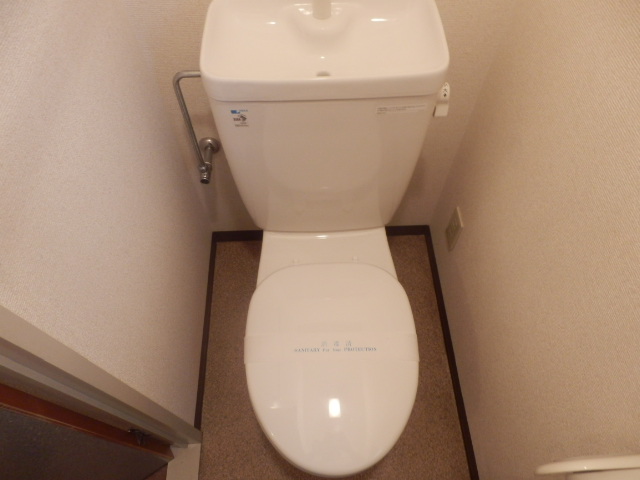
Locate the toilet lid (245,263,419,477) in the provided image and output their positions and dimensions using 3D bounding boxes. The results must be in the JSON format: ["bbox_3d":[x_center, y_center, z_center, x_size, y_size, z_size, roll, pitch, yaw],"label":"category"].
[{"bbox_3d":[0.023,0.245,0.912,0.360,0.050,0.430,-2,60,-2],"label":"toilet lid"}]

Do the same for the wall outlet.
[{"bbox_3d":[0.369,-0.027,1.207,0.012,0.122,0.069,-2,60,-2],"label":"wall outlet"}]

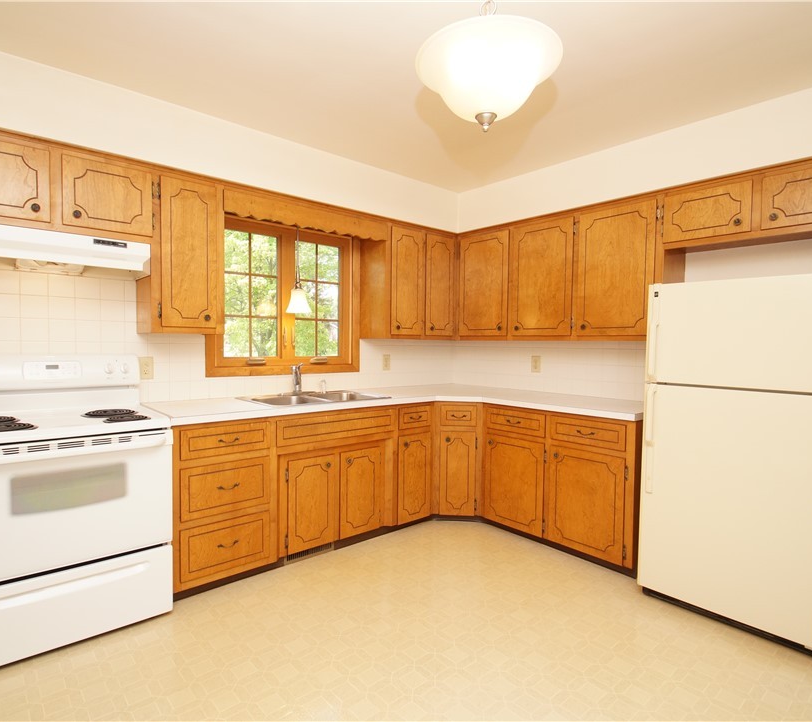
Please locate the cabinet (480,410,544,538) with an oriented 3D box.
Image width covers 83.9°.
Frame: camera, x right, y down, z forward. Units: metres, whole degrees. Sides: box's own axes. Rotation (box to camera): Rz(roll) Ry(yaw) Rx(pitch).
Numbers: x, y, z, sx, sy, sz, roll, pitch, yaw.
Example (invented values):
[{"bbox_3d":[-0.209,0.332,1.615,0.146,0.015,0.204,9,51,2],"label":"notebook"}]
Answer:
[{"bbox_3d":[0.922,0.714,3.223,0.592,0.806,0.495,-1,3,-44],"label":"cabinet"}]

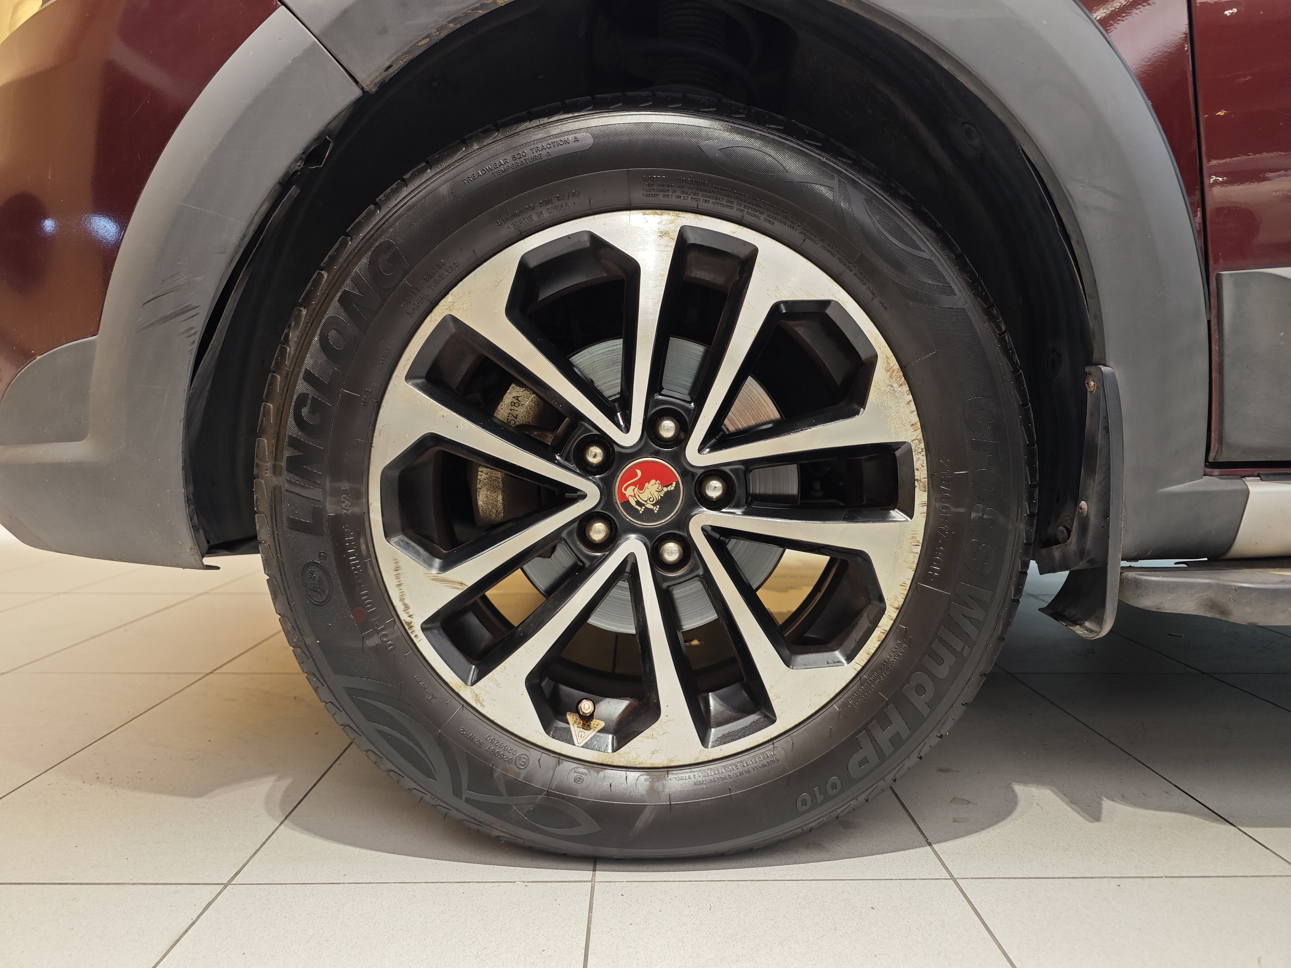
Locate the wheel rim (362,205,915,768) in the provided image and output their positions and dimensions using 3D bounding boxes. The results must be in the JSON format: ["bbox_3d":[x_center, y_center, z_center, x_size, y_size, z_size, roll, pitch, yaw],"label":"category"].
[{"bbox_3d":[0.001,0.002,0.821,0.472,0.472,0.195,0,4,-1],"label":"wheel rim"}]

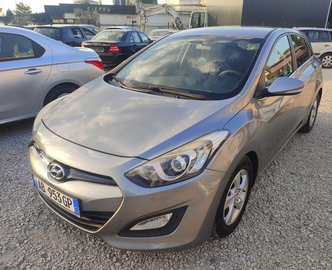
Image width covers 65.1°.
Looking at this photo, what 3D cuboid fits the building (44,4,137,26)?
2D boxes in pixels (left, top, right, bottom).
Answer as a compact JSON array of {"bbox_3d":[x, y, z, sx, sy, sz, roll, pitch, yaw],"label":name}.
[{"bbox_3d":[-9.513,-14.547,34.358,11.000,4.100,7.500,-5,23,-12],"label":"building"}]

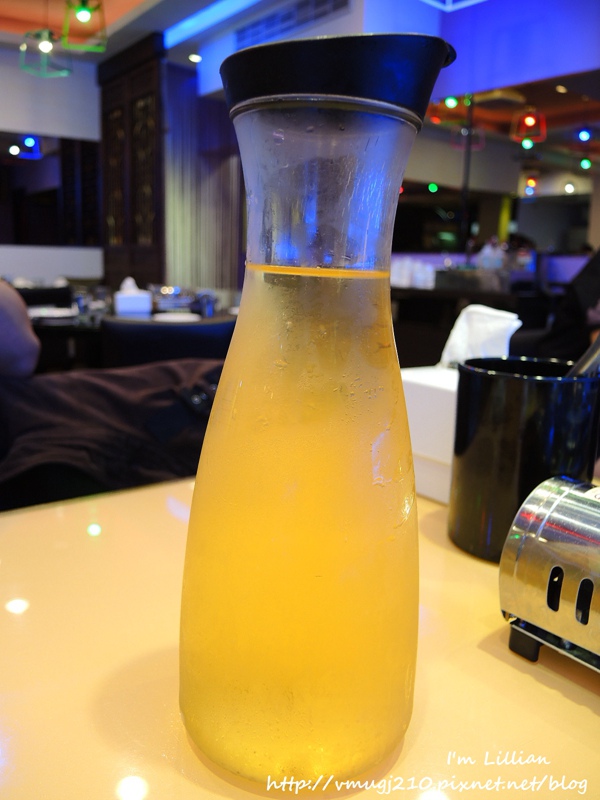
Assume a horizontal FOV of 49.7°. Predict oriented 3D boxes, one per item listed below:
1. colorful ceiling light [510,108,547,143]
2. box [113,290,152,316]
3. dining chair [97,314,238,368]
[{"bbox_3d":[1.801,-2.163,5.100,0.190,0.220,0.190,0,13,-14],"label":"colorful ceiling light"},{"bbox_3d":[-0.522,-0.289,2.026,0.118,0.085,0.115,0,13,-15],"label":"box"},{"bbox_3d":[-0.342,0.141,1.876,0.470,0.780,0.520,-2,13,-21],"label":"dining chair"}]

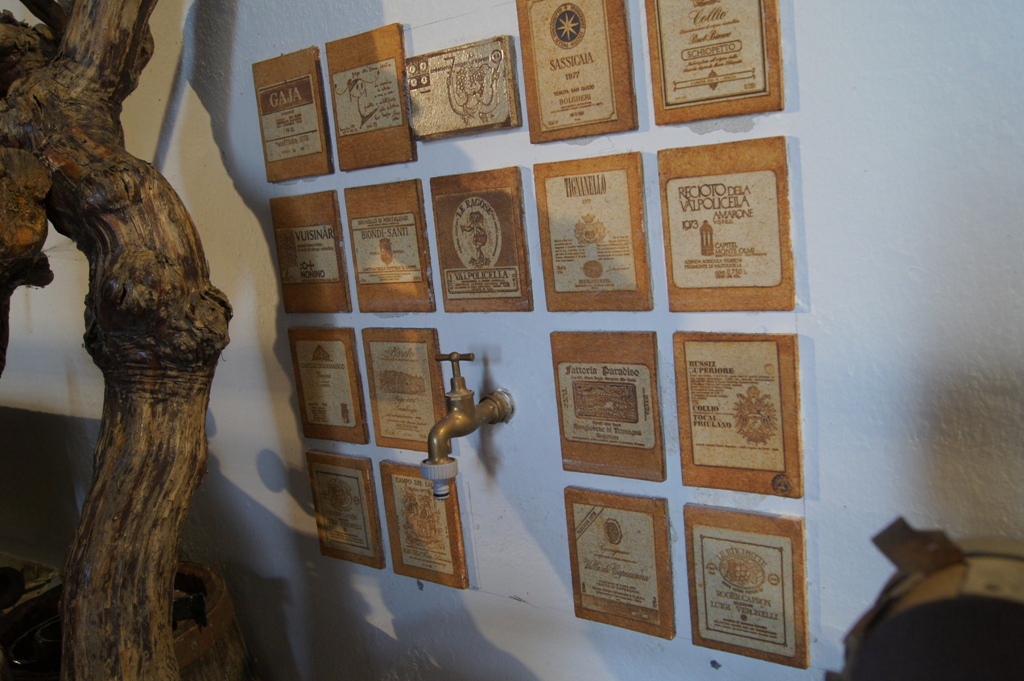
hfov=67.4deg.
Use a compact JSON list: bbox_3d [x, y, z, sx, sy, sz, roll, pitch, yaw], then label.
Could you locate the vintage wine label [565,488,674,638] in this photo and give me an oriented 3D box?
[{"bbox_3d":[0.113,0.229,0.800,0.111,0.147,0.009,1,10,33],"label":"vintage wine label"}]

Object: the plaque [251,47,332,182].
[{"bbox_3d":[-0.294,-0.298,1.028,0.121,0.161,0.010,1,11,33],"label":"plaque"}]

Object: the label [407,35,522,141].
[{"bbox_3d":[-0.054,-0.270,0.830,0.134,0.091,0.010,2,11,33],"label":"label"}]

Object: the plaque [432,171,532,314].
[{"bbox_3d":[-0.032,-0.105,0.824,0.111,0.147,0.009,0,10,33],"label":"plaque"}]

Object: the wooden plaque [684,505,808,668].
[{"bbox_3d":[0.229,0.239,0.754,0.115,0.151,0.009,0,10,33],"label":"wooden plaque"}]

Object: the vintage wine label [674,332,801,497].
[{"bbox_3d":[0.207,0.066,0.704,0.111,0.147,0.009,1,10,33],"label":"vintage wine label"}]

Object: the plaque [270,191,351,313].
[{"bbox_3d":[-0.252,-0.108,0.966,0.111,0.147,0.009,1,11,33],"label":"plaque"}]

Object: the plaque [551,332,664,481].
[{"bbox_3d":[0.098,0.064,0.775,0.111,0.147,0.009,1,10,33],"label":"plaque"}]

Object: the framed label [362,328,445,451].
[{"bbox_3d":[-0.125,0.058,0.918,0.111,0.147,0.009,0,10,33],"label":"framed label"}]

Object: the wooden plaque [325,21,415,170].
[{"bbox_3d":[-0.165,-0.280,0.900,0.115,0.151,0.009,0,10,33],"label":"wooden plaque"}]

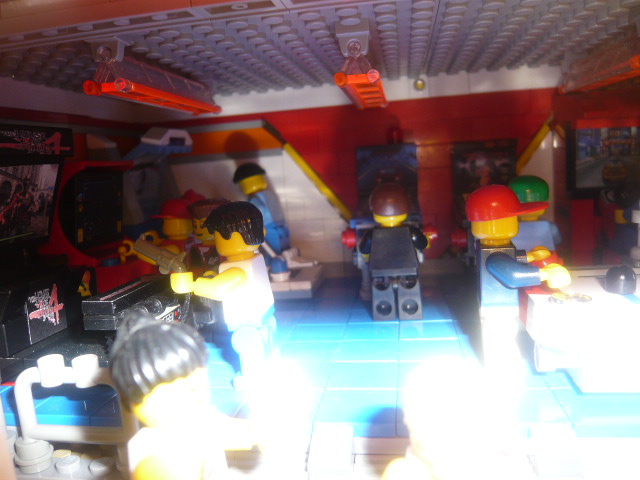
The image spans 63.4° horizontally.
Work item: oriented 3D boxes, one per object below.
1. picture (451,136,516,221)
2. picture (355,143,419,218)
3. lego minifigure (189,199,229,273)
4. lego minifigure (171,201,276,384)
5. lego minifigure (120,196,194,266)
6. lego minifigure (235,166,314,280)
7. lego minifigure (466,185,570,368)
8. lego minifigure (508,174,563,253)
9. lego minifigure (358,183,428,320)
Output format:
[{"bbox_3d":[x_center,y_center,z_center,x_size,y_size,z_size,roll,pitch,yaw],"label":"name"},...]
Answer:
[{"bbox_3d":[0.068,-0.025,0.212,0.025,0.031,0.003,-3,8,10],"label":"picture"},{"bbox_3d":[0.029,-0.024,0.219,0.025,0.031,0.003,-3,8,10],"label":"picture"},{"bbox_3d":[-0.035,0.009,0.165,0.024,0.042,0.015,-2,8,18],"label":"lego minifigure"},{"bbox_3d":[-0.023,0.012,0.128,0.025,0.043,0.023,-3,8,8],"label":"lego minifigure"},{"bbox_3d":[-0.051,0.009,0.175,0.025,0.042,0.024,-2,8,15],"label":"lego minifigure"},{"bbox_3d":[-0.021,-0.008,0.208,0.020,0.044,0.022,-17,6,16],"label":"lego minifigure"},{"bbox_3d":[0.047,0.008,0.123,0.021,0.043,0.024,-3,8,12],"label":"lego minifigure"},{"bbox_3d":[0.065,0.001,0.161,0.024,0.042,0.016,-3,8,13],"label":"lego minifigure"},{"bbox_3d":[0.025,0.003,0.169,0.024,0.043,0.018,-3,8,12],"label":"lego minifigure"}]

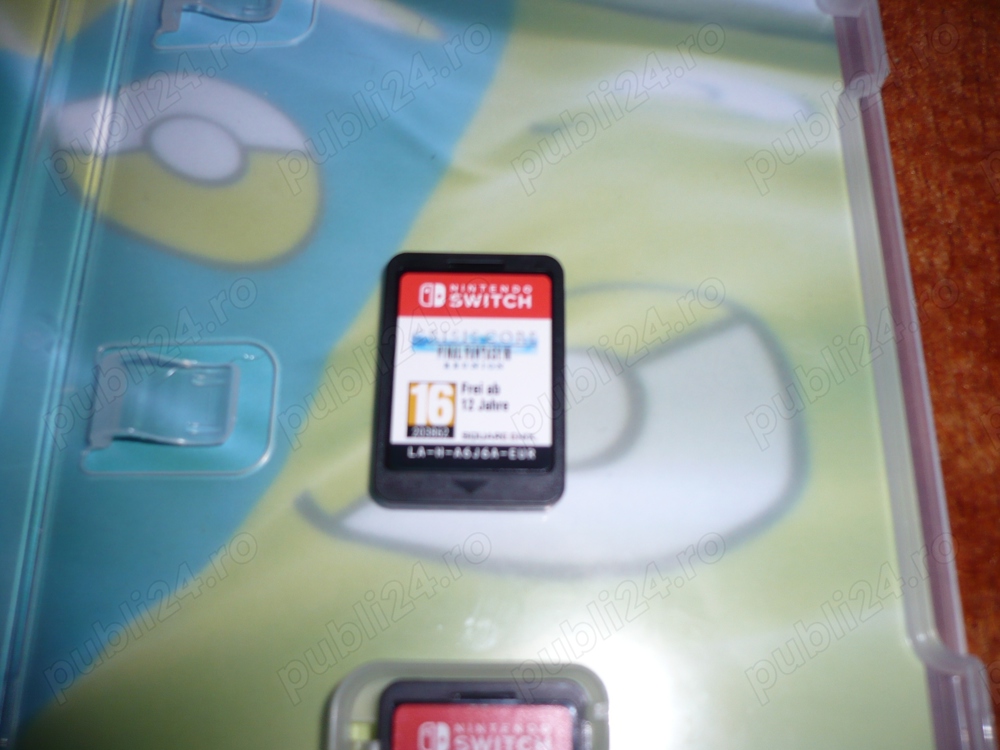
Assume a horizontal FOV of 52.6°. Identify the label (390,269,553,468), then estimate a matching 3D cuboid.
[{"bbox_3d":[-0.003,-0.001,0.117,0.018,0.001,0.025,1,68,0],"label":"label"}]

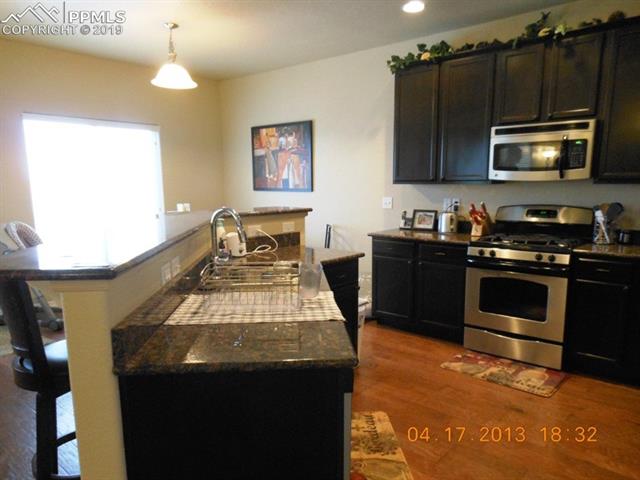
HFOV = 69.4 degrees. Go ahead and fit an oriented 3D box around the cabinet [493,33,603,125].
[{"bbox_3d":[1.818,-1.218,3.656,0.756,0.621,0.335,6,10,41],"label":"cabinet"}]

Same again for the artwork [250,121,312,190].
[{"bbox_3d":[-0.511,-1.052,5.944,1.098,0.845,0.039,6,10,41],"label":"artwork"}]

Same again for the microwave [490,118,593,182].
[{"bbox_3d":[1.805,-0.700,3.702,0.749,0.419,0.394,6,10,41],"label":"microwave"}]

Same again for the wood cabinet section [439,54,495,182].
[{"bbox_3d":[1.345,-1.038,4.078,0.474,1.060,0.316,6,10,40],"label":"wood cabinet section"}]

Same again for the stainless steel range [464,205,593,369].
[{"bbox_3d":[1.684,0.330,3.771,0.746,1.187,0.650,6,10,41],"label":"stainless steel range"}]

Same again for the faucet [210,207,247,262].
[{"bbox_3d":[-0.537,0.000,2.722,0.217,0.370,0.069,-1,7,-4],"label":"faucet"}]

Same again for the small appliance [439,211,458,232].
[{"bbox_3d":[1.219,-0.162,4.391,0.138,0.187,0.197,-2,8,-10],"label":"small appliance"}]

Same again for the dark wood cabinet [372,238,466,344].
[{"bbox_3d":[1.068,0.419,4.383,0.955,0.867,0.591,6,10,41],"label":"dark wood cabinet"}]

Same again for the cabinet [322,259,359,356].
[{"bbox_3d":[-0.074,0.565,3.384,0.601,0.867,0.404,6,10,41],"label":"cabinet"}]

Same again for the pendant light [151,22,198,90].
[{"bbox_3d":[-1.324,-1.656,4.165,0.414,0.557,0.414,6,10,41],"label":"pendant light"}]

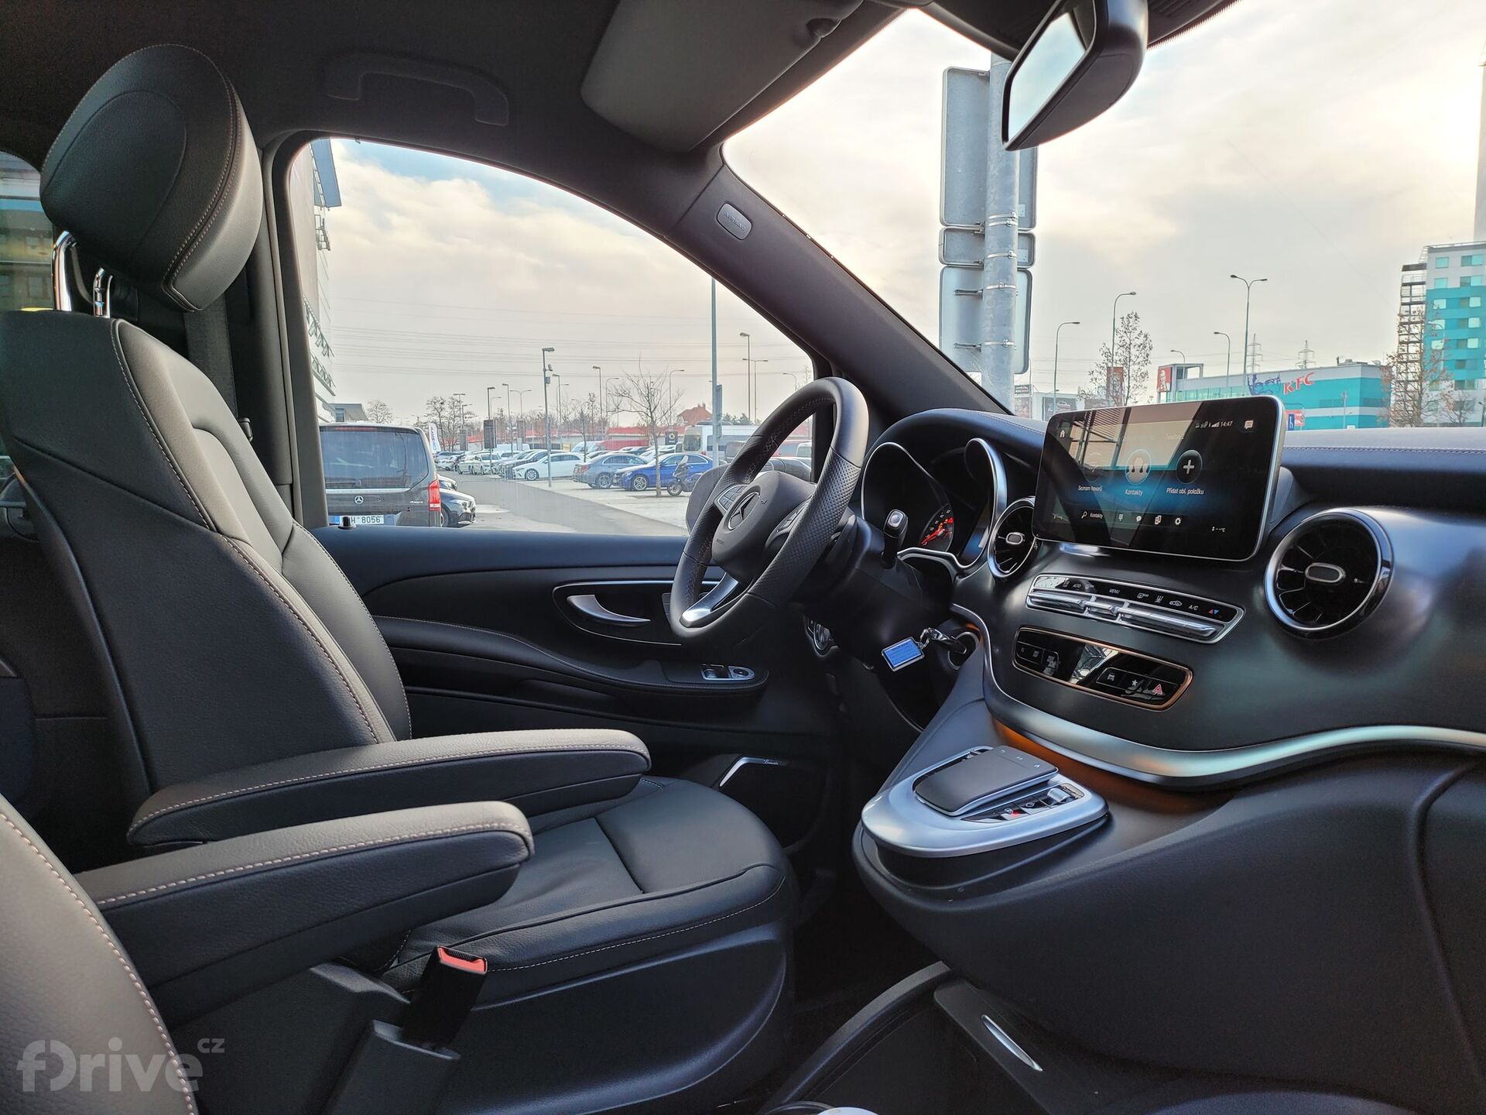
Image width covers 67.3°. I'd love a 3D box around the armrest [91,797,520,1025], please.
[{"bbox_3d":[-0.316,0.205,0.631,0.380,0.080,0.075,-3,6,-23],"label":"armrest"}]

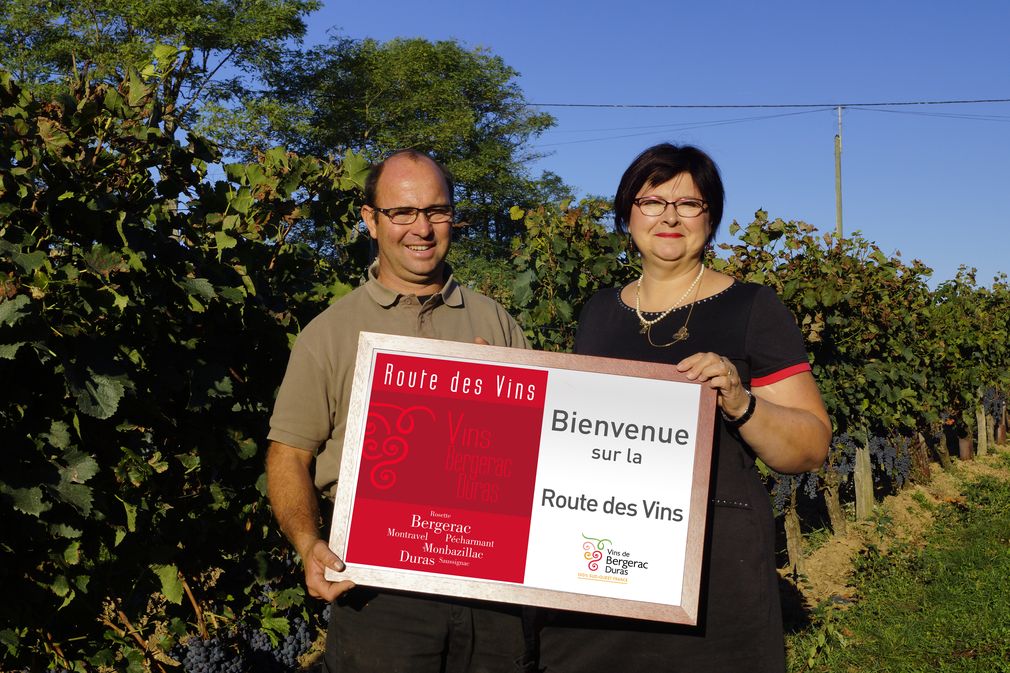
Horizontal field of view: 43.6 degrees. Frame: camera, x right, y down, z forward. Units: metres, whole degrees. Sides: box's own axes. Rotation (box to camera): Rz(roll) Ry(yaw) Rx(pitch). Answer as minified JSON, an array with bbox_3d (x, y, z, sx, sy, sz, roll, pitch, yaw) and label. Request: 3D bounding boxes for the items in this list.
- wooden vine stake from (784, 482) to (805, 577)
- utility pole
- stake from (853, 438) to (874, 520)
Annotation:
[{"bbox_3d":[1.424,0.948,6.200,0.080,0.460,0.080,-3,0,13],"label":"wooden vine stake"},{"bbox_3d":[9.540,-2.659,36.000,0.220,7.920,0.210,-1,0,15],"label":"utility pole"},{"bbox_3d":[2.304,0.911,8.100,0.115,0.540,0.100,-1,0,16],"label":"stake"}]

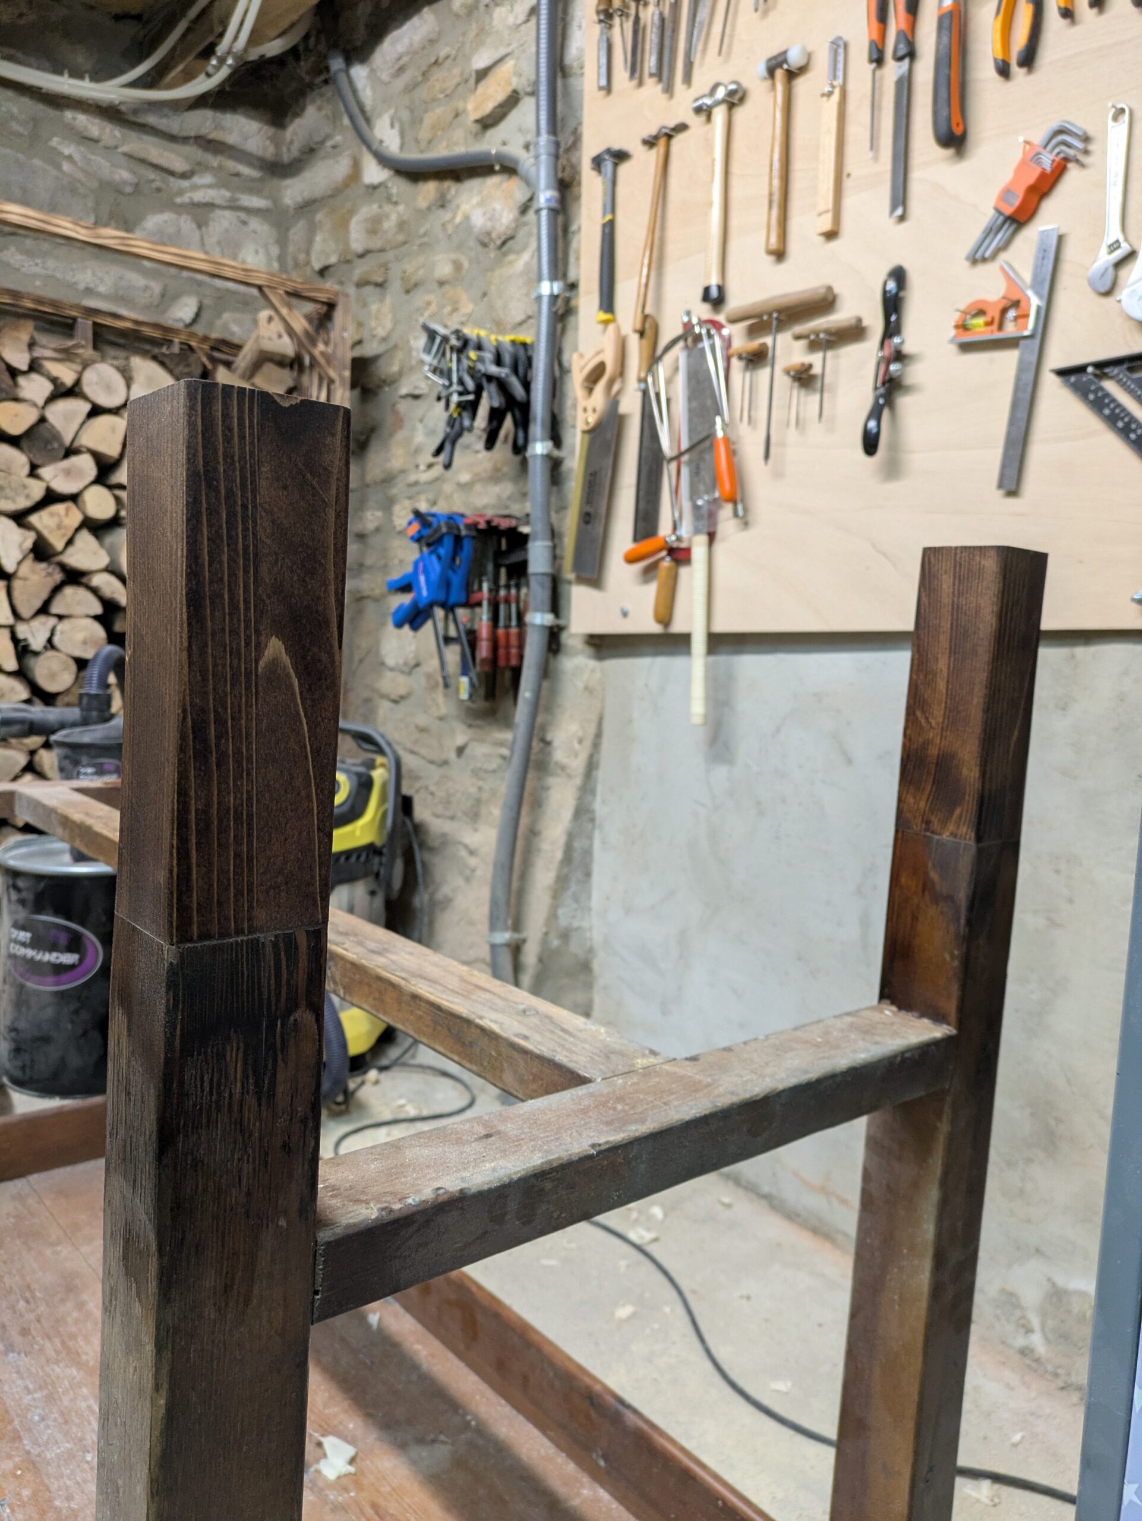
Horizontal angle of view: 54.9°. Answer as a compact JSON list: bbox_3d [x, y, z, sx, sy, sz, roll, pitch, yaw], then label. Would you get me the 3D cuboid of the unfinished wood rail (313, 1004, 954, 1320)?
[{"bbox_3d":[0.057,0.199,0.606,0.468,0.036,0.060,-1,7,-40],"label":"unfinished wood rail"}]

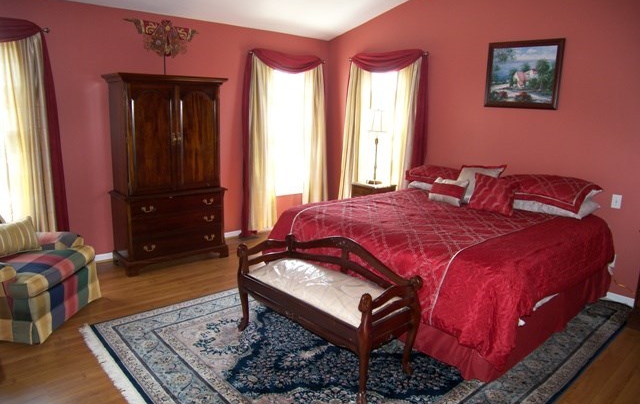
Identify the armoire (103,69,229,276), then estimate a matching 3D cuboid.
[{"bbox_3d":[-1.536,-0.310,4.519,1.050,1.875,0.590,-9,16,-39],"label":"armoire"}]

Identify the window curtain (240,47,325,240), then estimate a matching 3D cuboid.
[{"bbox_3d":[-0.422,-0.740,5.731,1.310,2.260,0.180,-9,16,-39],"label":"window curtain"}]

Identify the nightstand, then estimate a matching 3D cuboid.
[{"bbox_3d":[0.651,0.136,5.494,0.400,0.710,0.420,-11,17,-44],"label":"nightstand"}]

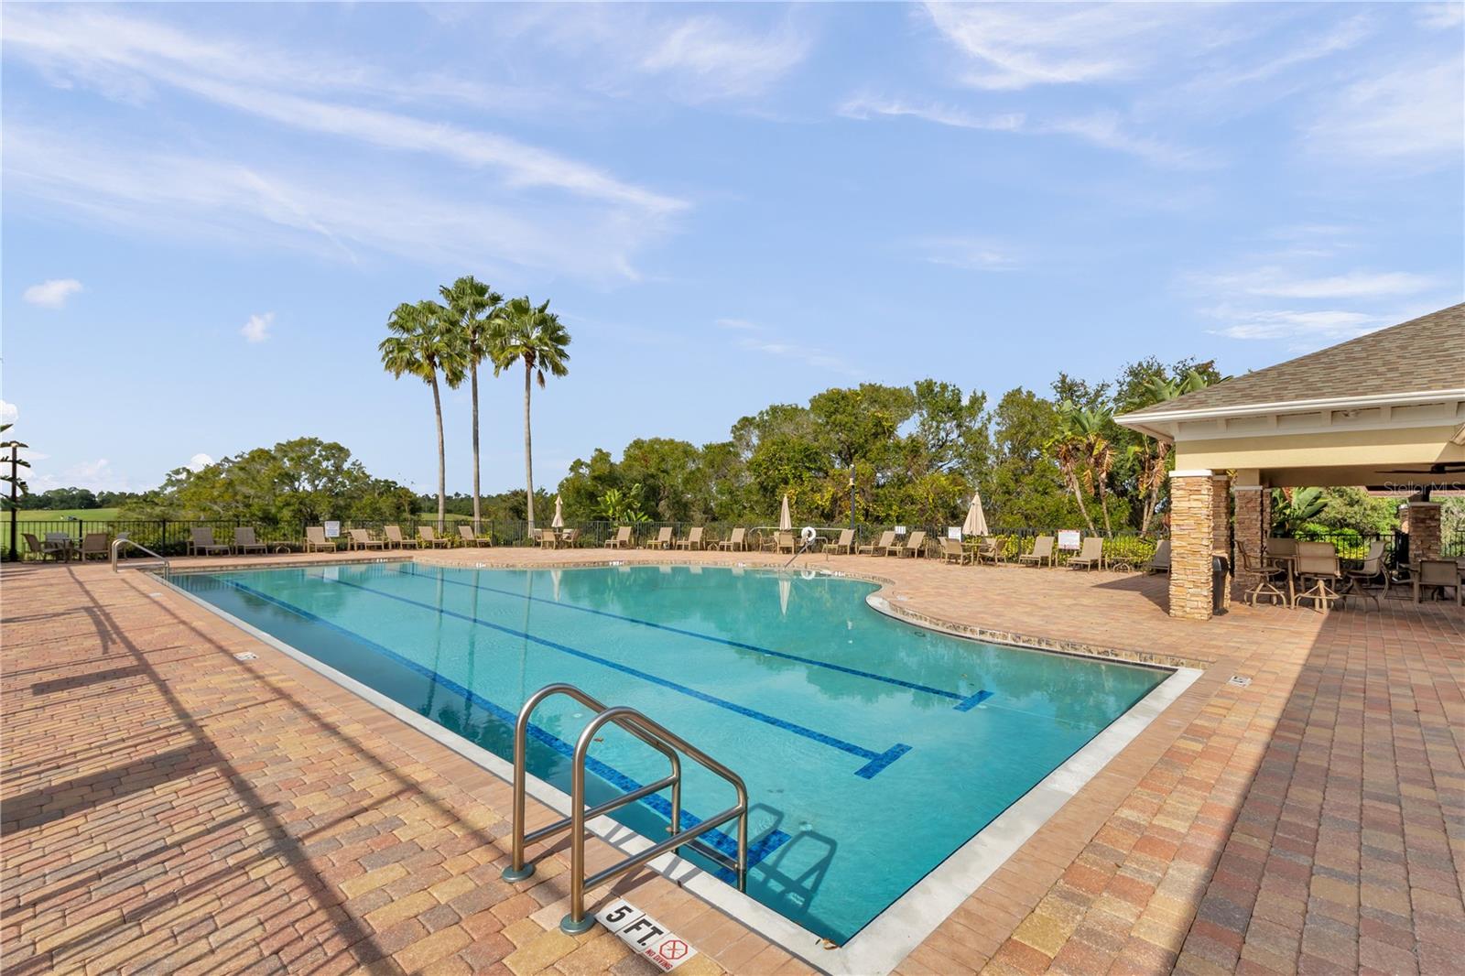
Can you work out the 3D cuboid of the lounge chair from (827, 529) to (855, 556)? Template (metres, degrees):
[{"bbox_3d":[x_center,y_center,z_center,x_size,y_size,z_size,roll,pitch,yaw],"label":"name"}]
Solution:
[{"bbox_3d":[4.310,2.134,22.739,0.660,0.920,1.600,-1,-2,37],"label":"lounge chair"}]

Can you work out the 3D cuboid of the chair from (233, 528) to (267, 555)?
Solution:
[{"bbox_3d":[-17.338,1.918,20.491,1.465,0.930,0.711,-1,-2,34],"label":"chair"}]

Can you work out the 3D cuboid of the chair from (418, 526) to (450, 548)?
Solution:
[{"bbox_3d":[-12.894,2.115,24.609,1.600,0.920,0.660,-1,-2,40],"label":"chair"}]

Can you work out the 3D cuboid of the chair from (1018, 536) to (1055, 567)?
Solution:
[{"bbox_3d":[9.786,2.025,18.263,1.600,0.920,0.660,2,-2,-43],"label":"chair"}]

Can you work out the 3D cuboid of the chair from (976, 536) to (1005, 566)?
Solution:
[{"bbox_3d":[8.622,2.098,18.909,0.660,0.860,0.620,-1,-2,30],"label":"chair"}]

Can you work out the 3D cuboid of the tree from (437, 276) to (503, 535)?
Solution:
[{"bbox_3d":[-12.877,-3.718,28.310,3.200,12.800,3.200,0,-2,0],"label":"tree"}]

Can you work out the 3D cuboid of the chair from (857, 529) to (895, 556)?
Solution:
[{"bbox_3d":[5.619,2.145,21.937,1.461,0.936,0.711,2,-2,-34],"label":"chair"}]

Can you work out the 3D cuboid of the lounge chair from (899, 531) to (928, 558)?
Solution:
[{"bbox_3d":[6.694,2.107,21.484,0.660,0.920,1.600,-1,-2,42],"label":"lounge chair"}]

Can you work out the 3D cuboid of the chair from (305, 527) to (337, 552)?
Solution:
[{"bbox_3d":[-15.640,1.973,21.642,1.466,0.929,0.711,-1,-3,39],"label":"chair"}]

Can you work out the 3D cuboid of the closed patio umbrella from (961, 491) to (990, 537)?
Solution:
[{"bbox_3d":[8.066,1.315,18.861,0.800,2.360,0.800,2,-2,-43],"label":"closed patio umbrella"}]

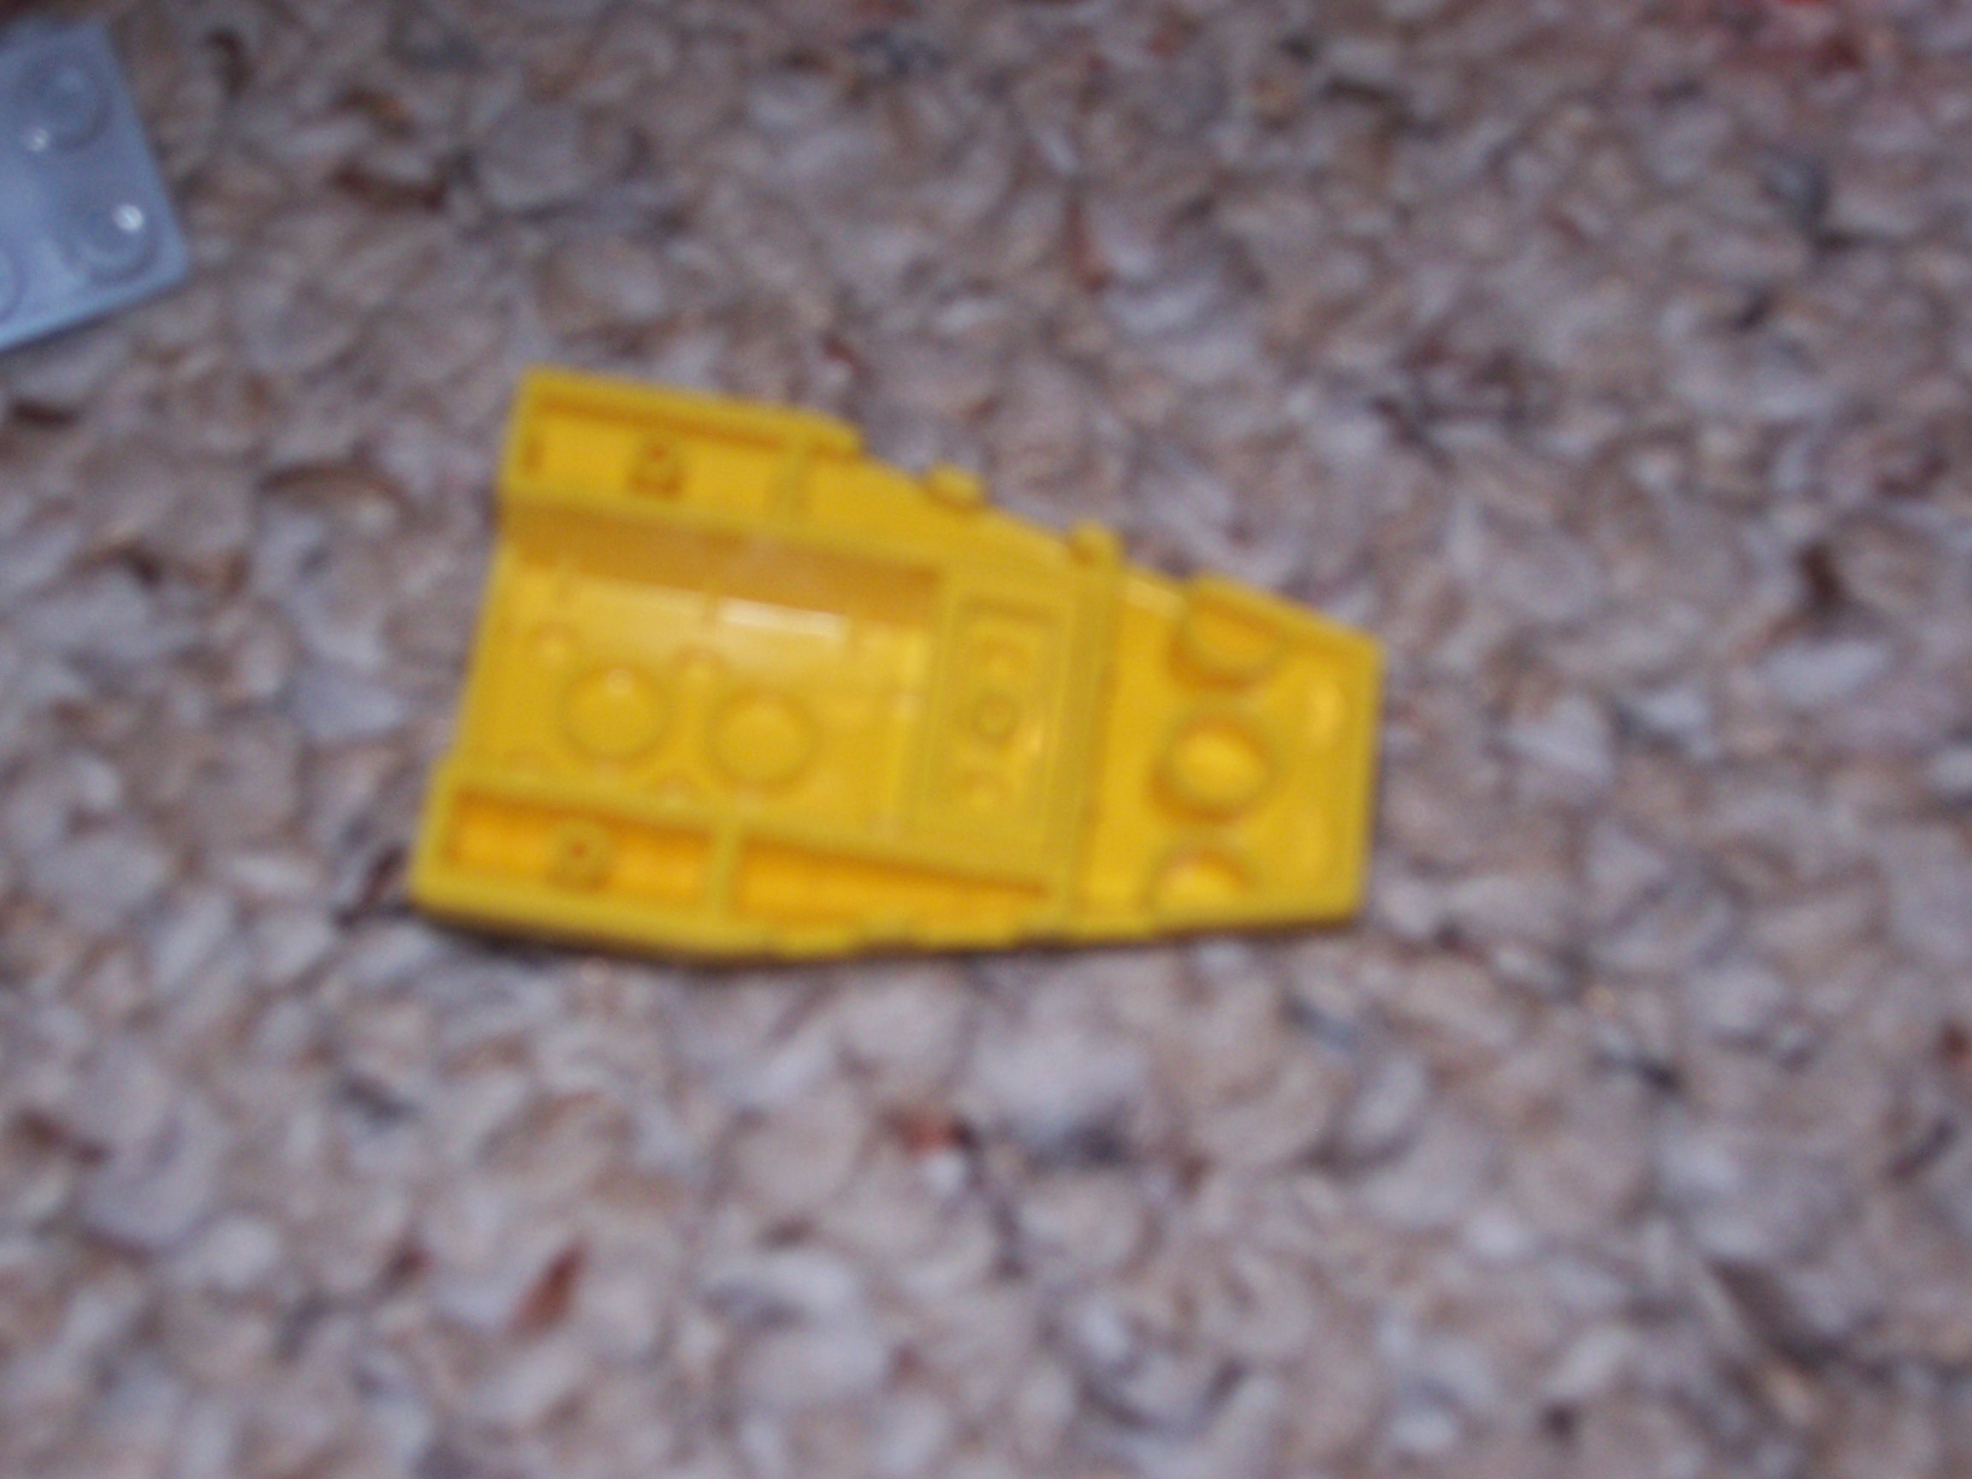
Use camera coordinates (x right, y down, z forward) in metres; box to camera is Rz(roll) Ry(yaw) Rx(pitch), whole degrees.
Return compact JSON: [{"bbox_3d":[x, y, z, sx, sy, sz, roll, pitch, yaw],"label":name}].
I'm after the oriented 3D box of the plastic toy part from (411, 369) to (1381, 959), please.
[{"bbox_3d":[-0.004,0.001,0.203,0.048,0.011,0.032,9,62,-3],"label":"plastic toy part"}]

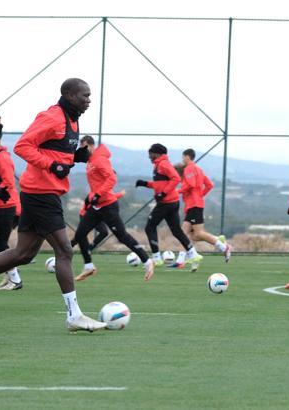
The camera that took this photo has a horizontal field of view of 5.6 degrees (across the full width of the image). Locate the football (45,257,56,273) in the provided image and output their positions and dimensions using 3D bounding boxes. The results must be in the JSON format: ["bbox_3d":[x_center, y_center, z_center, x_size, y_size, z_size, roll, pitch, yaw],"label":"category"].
[{"bbox_3d":[-1.312,0.866,42.600,0.220,0.220,0.220,1,0,0],"label":"football"}]

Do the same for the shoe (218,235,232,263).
[{"bbox_3d":[1.258,0.710,45.600,0.120,0.290,0.105,9,6,9],"label":"shoe"}]

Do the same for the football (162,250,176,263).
[{"bbox_3d":[0.441,0.929,53.000,0.220,0.220,0.220,1,0,0],"label":"football"}]

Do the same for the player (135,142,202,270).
[{"bbox_3d":[0.375,0.023,45.200,0.980,1.880,0.600,1,0,-9],"label":"player"}]

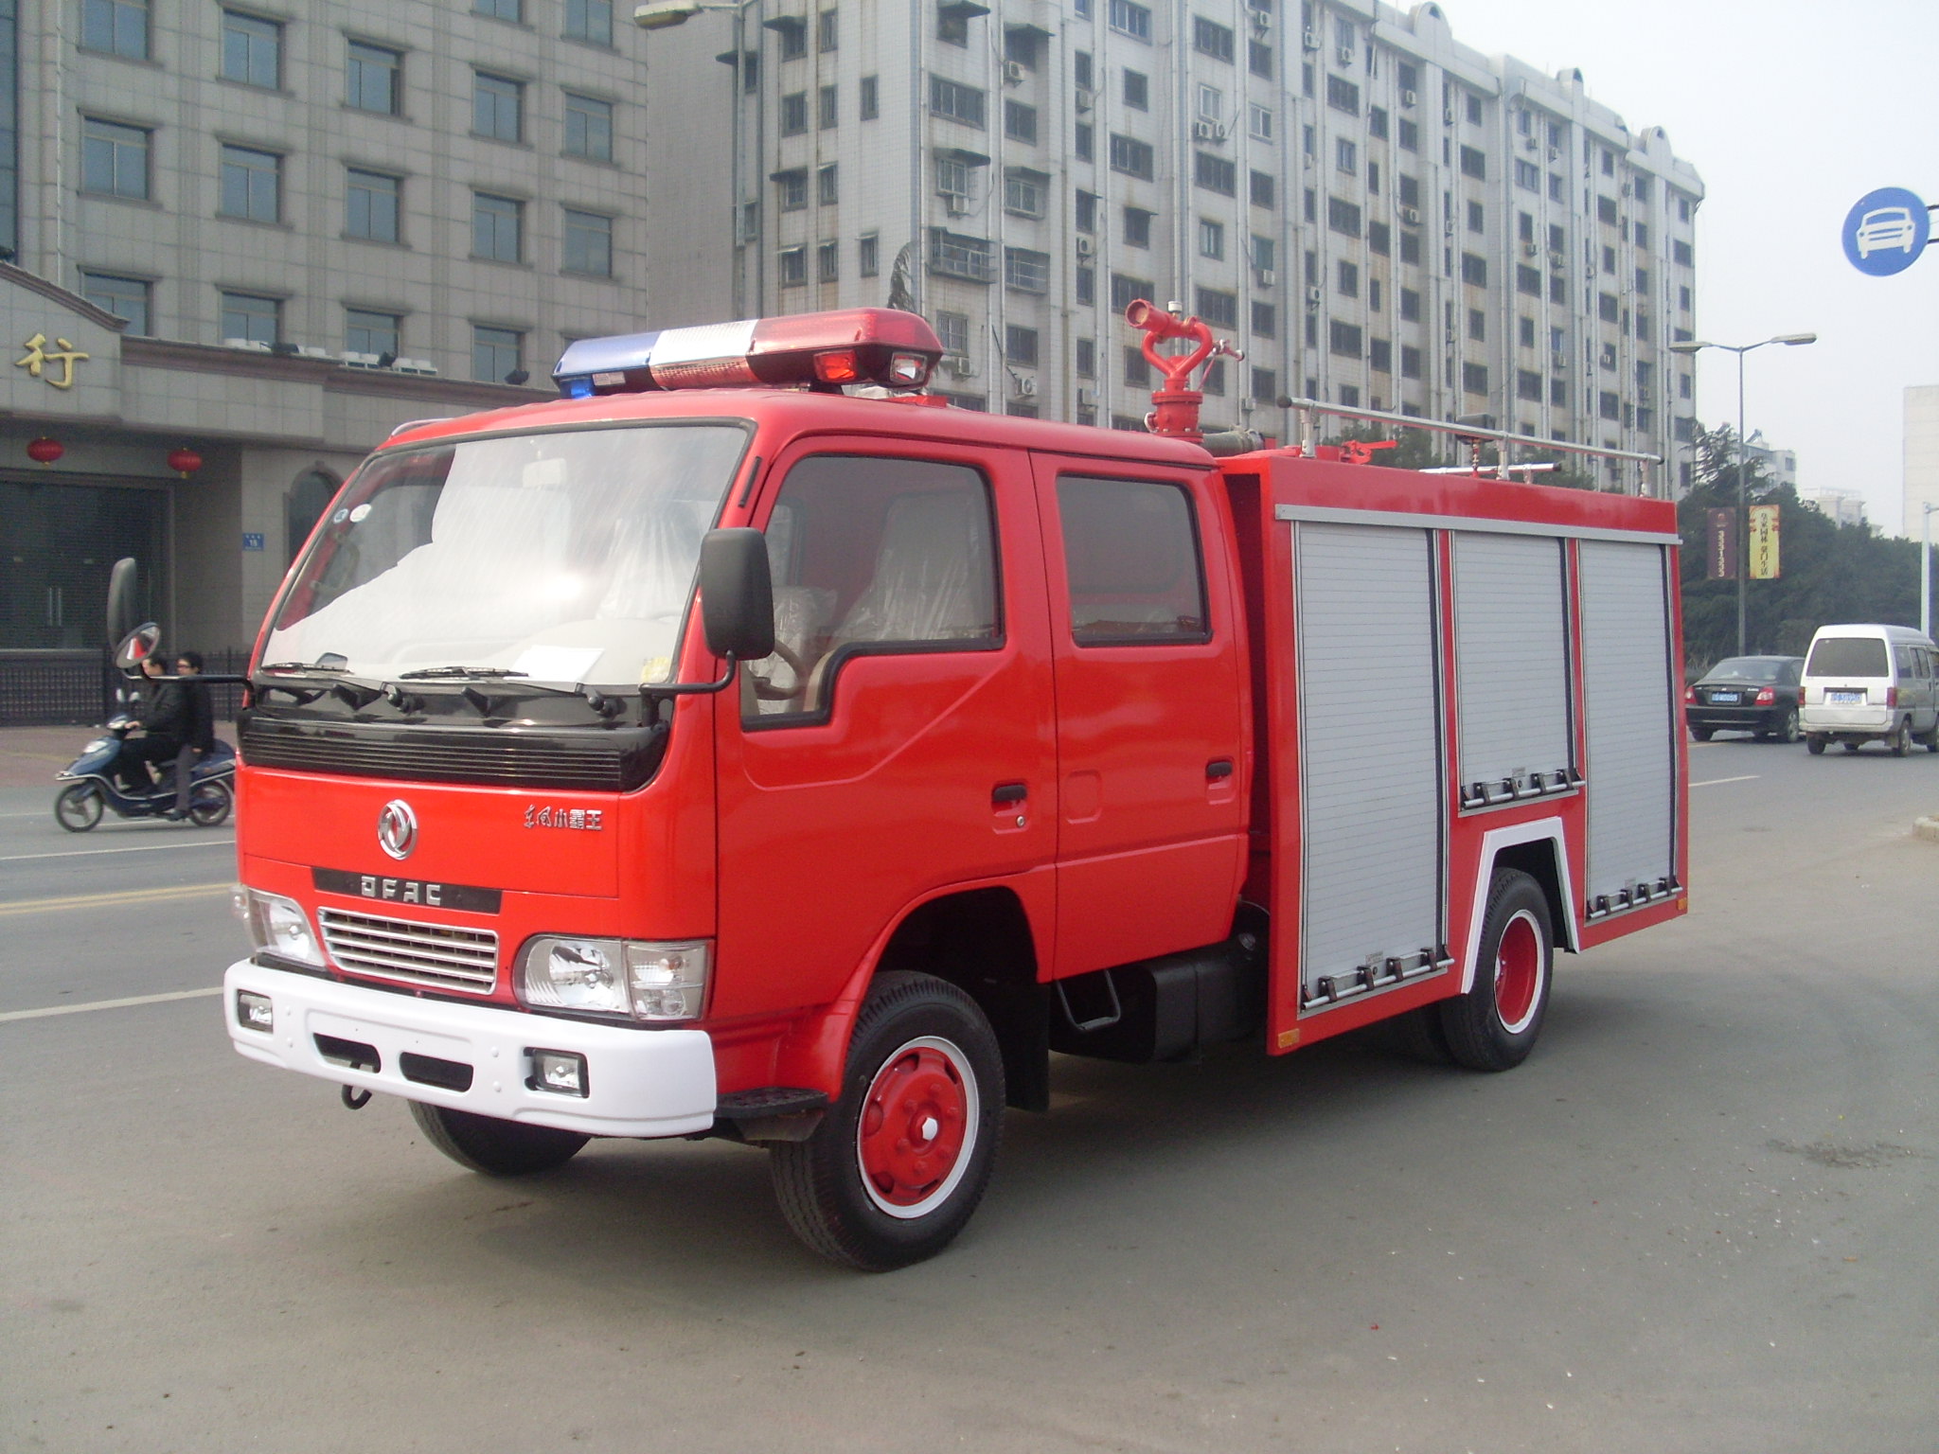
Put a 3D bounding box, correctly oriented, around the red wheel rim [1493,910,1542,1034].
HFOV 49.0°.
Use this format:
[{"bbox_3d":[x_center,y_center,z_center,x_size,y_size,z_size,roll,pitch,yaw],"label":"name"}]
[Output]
[{"bbox_3d":[1.945,0.886,7.758,0.150,0.455,0.455,3,3,37],"label":"red wheel rim"}]

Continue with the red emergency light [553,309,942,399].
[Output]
[{"bbox_3d":[-0.639,-1.020,5.998,1.270,0.190,0.310,2,4,38],"label":"red emergency light"}]

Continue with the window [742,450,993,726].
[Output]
[{"bbox_3d":[-0.222,-0.353,5.128,0.050,0.610,0.990,-4,0,38],"label":"window"}]

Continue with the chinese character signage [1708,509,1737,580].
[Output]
[{"bbox_3d":[16.988,-4.099,48.000,0.630,1.600,0.040,2,3,37],"label":"chinese character signage"}]

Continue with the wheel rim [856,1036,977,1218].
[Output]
[{"bbox_3d":[-0.160,1.014,5.437,0.130,0.460,0.460,3,4,39],"label":"wheel rim"}]

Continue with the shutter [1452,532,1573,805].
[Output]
[{"bbox_3d":[1.938,-0.209,7.548,0.070,0.930,0.990,0,3,38],"label":"shutter"}]

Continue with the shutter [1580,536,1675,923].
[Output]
[{"bbox_3d":[2.679,0.004,8.668,0.080,1.500,1.030,0,2,38],"label":"shutter"}]

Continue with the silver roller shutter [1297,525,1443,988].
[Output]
[{"bbox_3d":[1.264,0.104,6.684,0.080,1.460,0.990,3,4,37],"label":"silver roller shutter"}]

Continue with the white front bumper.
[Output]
[{"bbox_3d":[-1.350,0.754,5.181,1.830,0.250,0.250,2,4,38],"label":"white front bumper"}]

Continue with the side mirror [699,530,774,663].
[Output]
[{"bbox_3d":[-0.462,-0.263,4.230,0.145,0.262,0.070,2,3,21],"label":"side mirror"}]

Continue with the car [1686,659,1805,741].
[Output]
[{"bbox_3d":[14.180,-0.530,37.800,1.720,1.440,4.500,2,3,37],"label":"car"}]

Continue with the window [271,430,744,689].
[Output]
[{"bbox_3d":[-1.177,-0.445,5.118,1.520,0.670,0.160,3,-23,37],"label":"window"}]

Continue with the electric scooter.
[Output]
[{"bbox_3d":[-7.336,0.419,19.000,1.720,1.040,0.650,-2,2,-43],"label":"electric scooter"}]

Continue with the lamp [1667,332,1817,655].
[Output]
[{"bbox_3d":[19.265,-5.015,53.148,3.550,9.400,0.380,1,2,34],"label":"lamp"}]

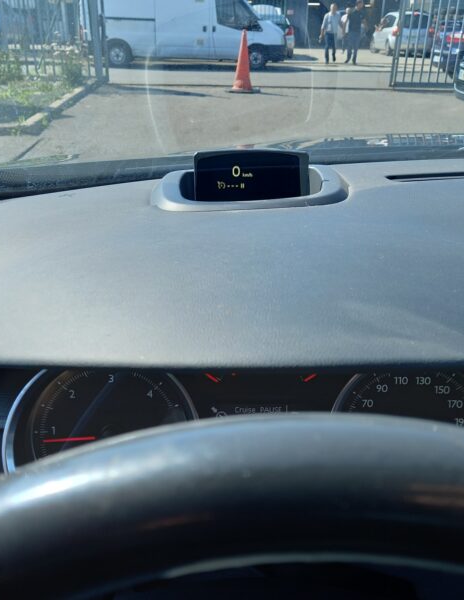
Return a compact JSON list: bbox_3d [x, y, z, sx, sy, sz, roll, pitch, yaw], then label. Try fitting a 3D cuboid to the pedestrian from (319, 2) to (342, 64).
[{"bbox_3d":[3.014,-8.179,17.733,0.660,1.700,0.450,5,26,8],"label":"pedestrian"}]

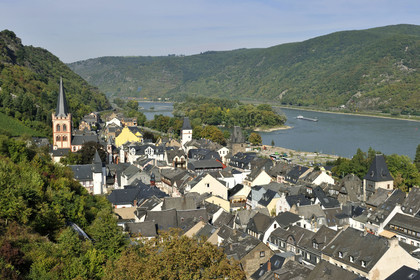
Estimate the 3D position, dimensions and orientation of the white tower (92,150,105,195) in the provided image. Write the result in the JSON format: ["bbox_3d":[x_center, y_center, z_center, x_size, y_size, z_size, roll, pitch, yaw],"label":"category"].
[{"bbox_3d":[-44.444,14.368,208.333,3.700,19.500,3.700,-2,6,-23],"label":"white tower"}]

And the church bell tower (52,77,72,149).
[{"bbox_3d":[-86.000,-12.220,306.170,10.000,48.000,10.000,-1,5,-12],"label":"church bell tower"}]

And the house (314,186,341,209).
[{"bbox_3d":[40.939,21.686,182.917,8.500,9.800,6.500,-3,6,-28],"label":"house"}]

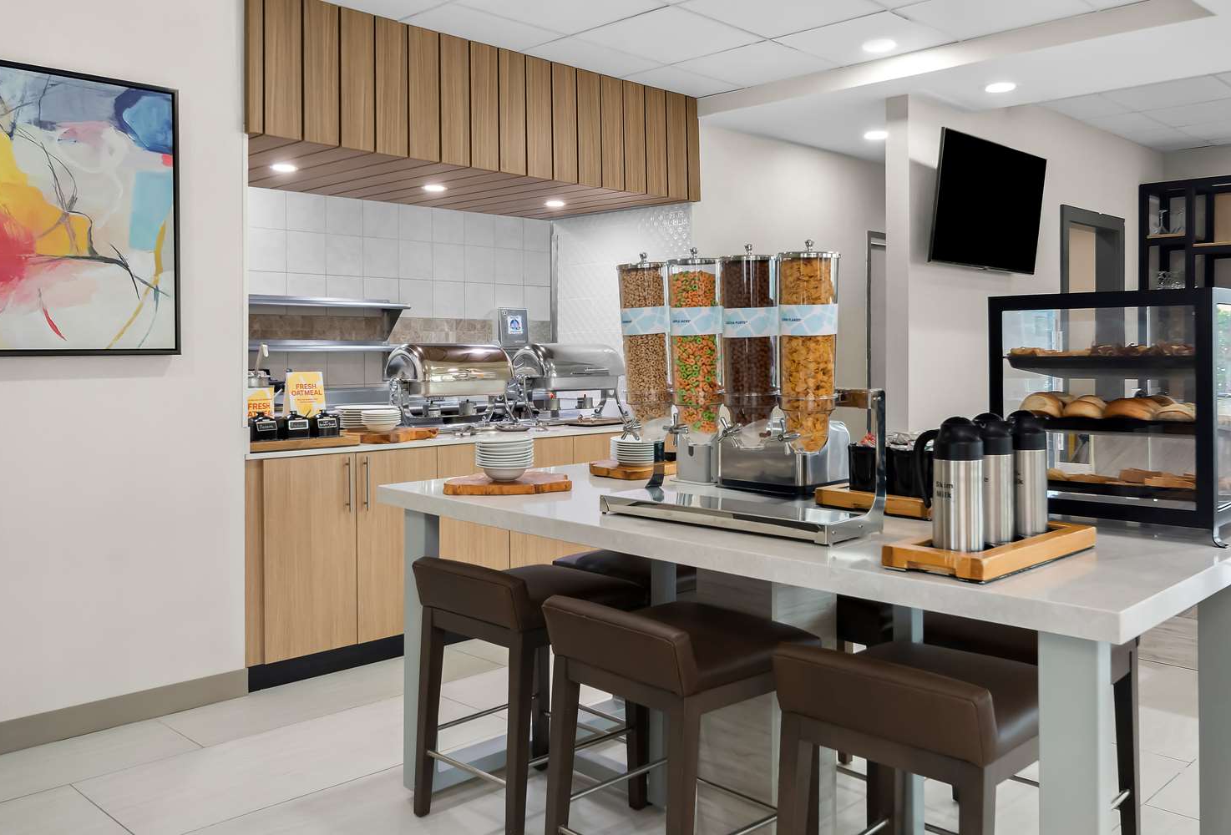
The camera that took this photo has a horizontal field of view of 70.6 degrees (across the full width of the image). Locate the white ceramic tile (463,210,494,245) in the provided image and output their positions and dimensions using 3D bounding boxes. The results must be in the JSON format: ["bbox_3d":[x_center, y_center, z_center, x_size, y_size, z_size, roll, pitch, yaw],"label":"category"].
[{"bbox_3d":[-0.764,-1.059,4.851,0.197,0.190,0.010,-2,4,-41],"label":"white ceramic tile"}]

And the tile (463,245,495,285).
[{"bbox_3d":[-0.761,-0.854,4.879,0.200,0.200,0.010,-2,3,-40],"label":"tile"}]

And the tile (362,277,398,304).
[{"bbox_3d":[-1.286,-0.659,4.771,0.215,0.217,0.012,-3,4,-41],"label":"tile"}]

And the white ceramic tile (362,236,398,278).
[{"bbox_3d":[-1.215,-0.828,4.500,0.197,0.200,0.010,-2,4,-41],"label":"white ceramic tile"}]

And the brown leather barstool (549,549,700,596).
[{"bbox_3d":[0.134,0.759,2.970,0.490,0.730,0.480,-3,4,-44],"label":"brown leather barstool"}]

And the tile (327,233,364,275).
[{"bbox_3d":[-1.364,-0.815,4.386,0.200,0.200,0.010,-2,3,-40],"label":"tile"}]

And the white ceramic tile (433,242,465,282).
[{"bbox_3d":[-0.910,-0.845,4.757,0.200,0.200,0.010,-2,3,-40],"label":"white ceramic tile"}]

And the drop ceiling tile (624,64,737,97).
[{"bbox_3d":[0.364,-1.751,4.542,0.297,0.020,0.558,3,4,45],"label":"drop ceiling tile"}]

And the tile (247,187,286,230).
[{"bbox_3d":[-1.663,-0.998,4.143,0.200,0.188,0.010,-2,3,-40],"label":"tile"}]

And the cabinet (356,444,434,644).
[{"bbox_3d":[-1.114,0.526,3.941,0.380,0.800,0.550,-3,4,-42],"label":"cabinet"}]

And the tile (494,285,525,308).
[{"bbox_3d":[-0.610,-0.660,5.003,0.200,0.200,0.010,-2,3,-40],"label":"tile"}]

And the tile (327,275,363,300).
[{"bbox_3d":[-1.446,-0.650,4.645,0.215,0.217,0.012,-3,4,-41],"label":"tile"}]

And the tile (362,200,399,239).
[{"bbox_3d":[-1.214,-1.023,4.487,0.197,0.190,0.010,-2,4,-41],"label":"tile"}]

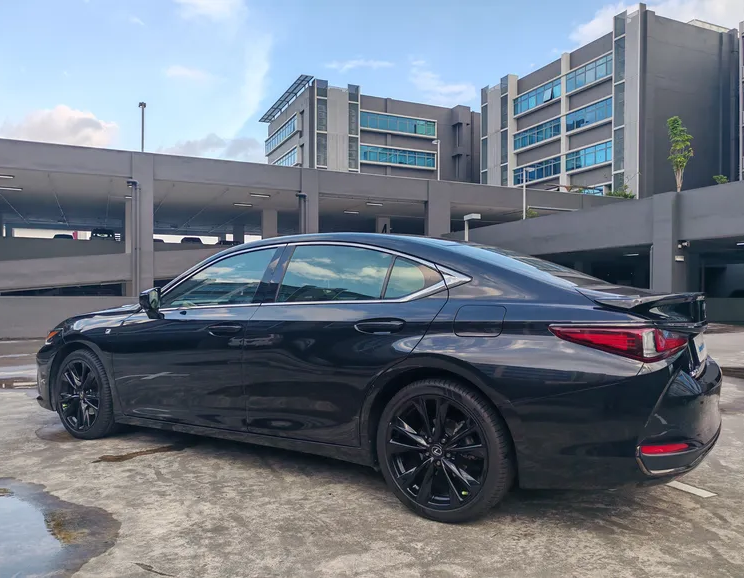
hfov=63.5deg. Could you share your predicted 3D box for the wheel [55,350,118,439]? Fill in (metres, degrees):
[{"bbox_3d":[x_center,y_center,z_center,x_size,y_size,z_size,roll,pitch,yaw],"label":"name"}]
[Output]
[{"bbox_3d":[-2.053,0.762,4.435,0.668,0.668,0.240,0,-1,33],"label":"wheel"}]

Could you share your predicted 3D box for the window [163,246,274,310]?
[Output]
[{"bbox_3d":[-0.945,-0.058,3.670,0.900,0.390,0.070,-1,-30,34],"label":"window"}]

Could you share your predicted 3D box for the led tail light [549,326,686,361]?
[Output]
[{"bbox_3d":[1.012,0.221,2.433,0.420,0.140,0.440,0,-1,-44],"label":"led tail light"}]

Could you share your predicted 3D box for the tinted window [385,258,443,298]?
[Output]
[{"bbox_3d":[0.208,-0.057,2.876,0.300,0.250,0.050,11,-30,18],"label":"tinted window"}]

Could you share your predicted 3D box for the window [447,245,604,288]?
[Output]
[{"bbox_3d":[0.965,-0.143,3.292,0.780,0.100,1.180,24,13,32],"label":"window"}]

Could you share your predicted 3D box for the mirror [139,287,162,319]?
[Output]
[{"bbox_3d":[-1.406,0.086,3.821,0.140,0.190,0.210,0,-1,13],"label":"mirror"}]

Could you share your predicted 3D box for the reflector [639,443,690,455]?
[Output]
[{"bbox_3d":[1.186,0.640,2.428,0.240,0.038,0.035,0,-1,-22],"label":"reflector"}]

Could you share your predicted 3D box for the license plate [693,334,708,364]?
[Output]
[{"bbox_3d":[1.643,0.291,2.994,0.015,0.116,0.450,-14,-8,32],"label":"license plate"}]

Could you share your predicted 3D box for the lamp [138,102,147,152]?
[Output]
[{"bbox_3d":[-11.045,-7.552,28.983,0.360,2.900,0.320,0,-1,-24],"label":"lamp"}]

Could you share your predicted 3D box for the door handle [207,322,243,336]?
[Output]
[{"bbox_3d":[-0.824,0.230,3.406,0.265,0.060,0.055,-1,-1,34],"label":"door handle"}]

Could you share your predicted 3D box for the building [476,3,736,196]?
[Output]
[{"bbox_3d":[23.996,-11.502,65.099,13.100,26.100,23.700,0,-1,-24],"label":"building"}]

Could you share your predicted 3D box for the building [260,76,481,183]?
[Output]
[{"bbox_3d":[-0.294,-11.117,82.996,24.400,25.600,20.600,0,-1,-24],"label":"building"}]

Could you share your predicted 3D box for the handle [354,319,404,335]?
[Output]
[{"bbox_3d":[0.036,0.184,2.916,0.265,0.060,0.050,0,-1,33],"label":"handle"}]

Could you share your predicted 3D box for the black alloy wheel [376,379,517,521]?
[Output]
[{"bbox_3d":[0.335,0.723,2.742,0.662,0.662,0.235,-1,-1,34],"label":"black alloy wheel"}]

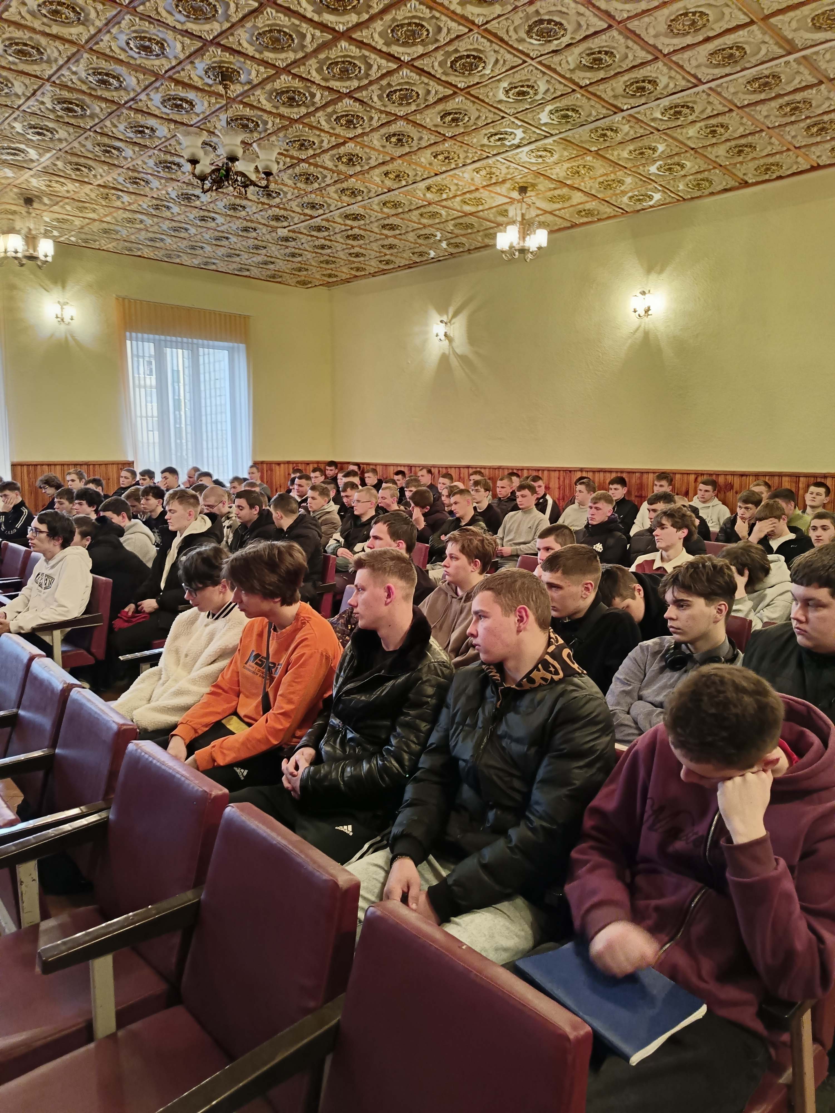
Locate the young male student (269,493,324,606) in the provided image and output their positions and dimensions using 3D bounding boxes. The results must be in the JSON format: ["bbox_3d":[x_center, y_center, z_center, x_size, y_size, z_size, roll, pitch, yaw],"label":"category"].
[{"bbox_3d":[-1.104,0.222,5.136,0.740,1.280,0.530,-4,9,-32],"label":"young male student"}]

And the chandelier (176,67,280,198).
[{"bbox_3d":[-1.315,-2.917,5.329,0.697,0.778,0.697,0,8,0],"label":"chandelier"}]

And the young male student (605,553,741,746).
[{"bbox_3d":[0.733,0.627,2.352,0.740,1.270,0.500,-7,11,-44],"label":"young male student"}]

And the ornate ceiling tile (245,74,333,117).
[{"bbox_3d":[-0.862,-3.150,5.300,0.464,0.035,0.510,-7,11,-44],"label":"ornate ceiling tile"}]

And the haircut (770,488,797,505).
[{"bbox_3d":[2.826,-0.459,5.950,0.195,0.145,0.165,-6,10,-36],"label":"haircut"}]

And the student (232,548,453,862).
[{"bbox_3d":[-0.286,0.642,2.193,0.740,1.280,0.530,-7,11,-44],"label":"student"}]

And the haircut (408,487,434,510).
[{"bbox_3d":[0.029,-0.491,6.500,0.210,0.180,0.170,-2,8,-21],"label":"haircut"}]

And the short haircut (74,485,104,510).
[{"bbox_3d":[-2.598,-0.464,6.100,0.220,0.190,0.180,-7,11,-44],"label":"short haircut"}]

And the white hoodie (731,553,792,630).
[{"bbox_3d":[1.749,0.259,3.800,0.500,0.580,0.500,-7,11,-43],"label":"white hoodie"}]

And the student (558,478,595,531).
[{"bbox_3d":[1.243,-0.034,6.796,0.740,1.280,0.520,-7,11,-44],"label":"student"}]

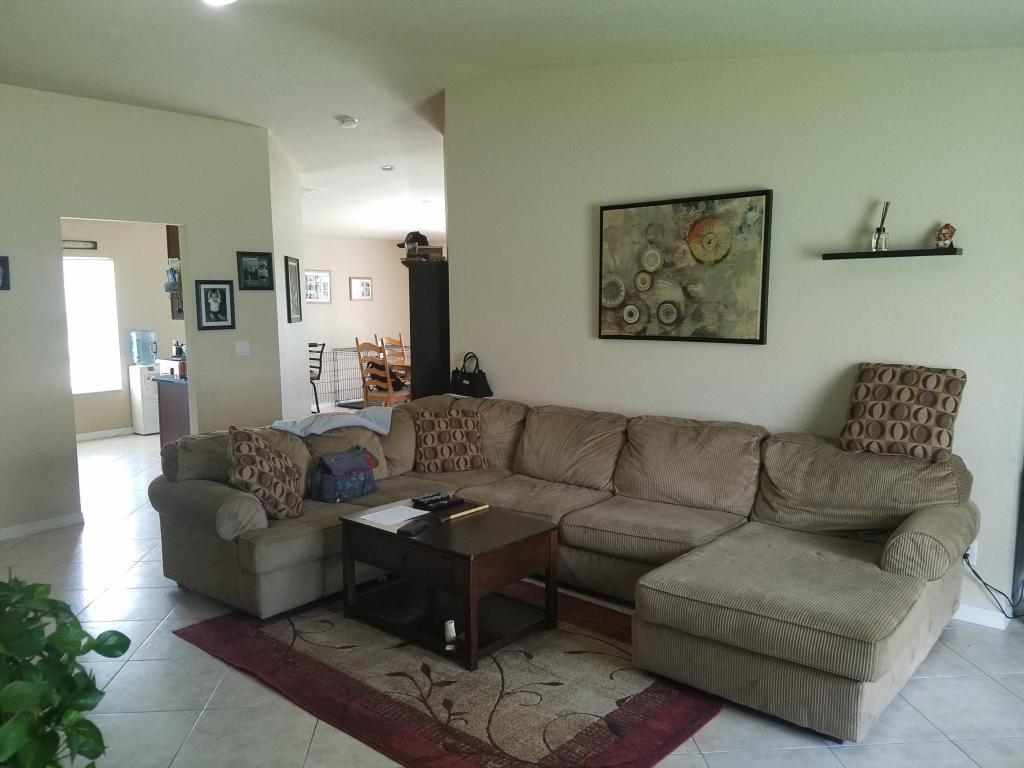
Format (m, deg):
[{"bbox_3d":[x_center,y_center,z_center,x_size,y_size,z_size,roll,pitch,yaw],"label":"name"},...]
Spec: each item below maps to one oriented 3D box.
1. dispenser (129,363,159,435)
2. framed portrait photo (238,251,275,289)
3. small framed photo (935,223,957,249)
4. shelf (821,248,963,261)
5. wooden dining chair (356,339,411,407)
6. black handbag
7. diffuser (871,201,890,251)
[{"bbox_3d":[-4.199,0.171,8.902,0.300,0.775,0.285,5,9,40],"label":"dispenser"},{"bbox_3d":[-2.094,-0.917,6.282,0.025,0.307,0.320,5,9,40],"label":"framed portrait photo"},{"bbox_3d":[2.042,-0.698,3.623,0.092,0.120,0.045,5,8,40],"label":"small framed photo"},{"bbox_3d":[1.825,-0.620,3.710,0.593,0.029,0.130,5,9,40],"label":"shelf"},{"bbox_3d":[-1.389,0.027,8.604,0.465,1.090,0.520,5,9,36],"label":"wooden dining chair"},{"bbox_3d":[-0.304,-0.070,5.523,0.370,0.320,0.150,5,9,40],"label":"black handbag"},{"bbox_3d":[1.783,-0.759,3.716,0.070,0.235,0.068,5,9,40],"label":"diffuser"}]

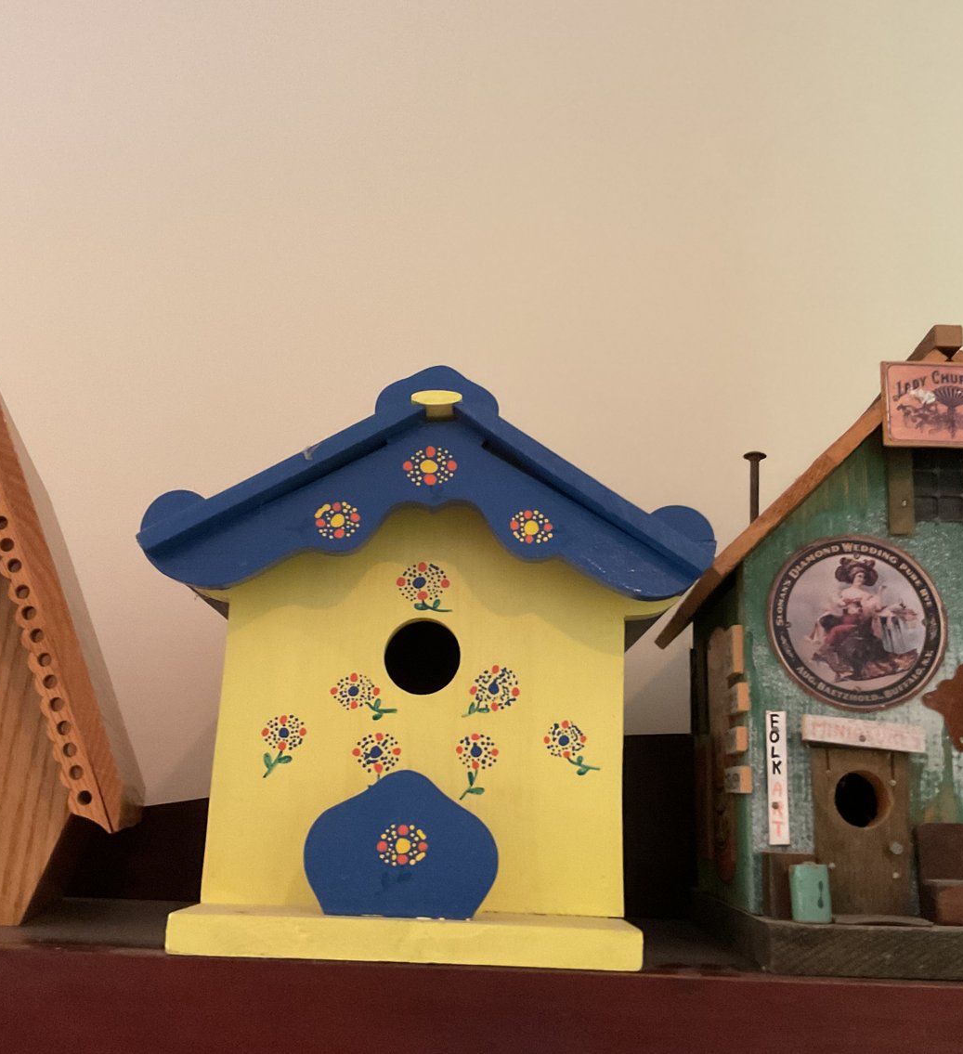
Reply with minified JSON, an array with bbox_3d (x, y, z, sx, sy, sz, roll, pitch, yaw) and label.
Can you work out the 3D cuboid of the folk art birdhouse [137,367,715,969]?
[{"bbox_3d":[-0.028,0.083,0.658,0.265,0.273,0.273,2,-14,0],"label":"folk art birdhouse"}]

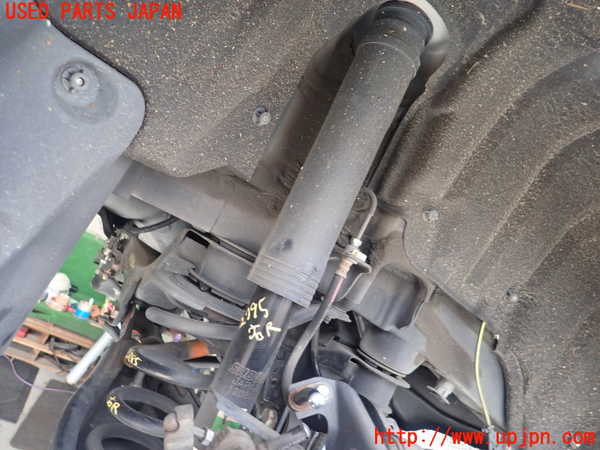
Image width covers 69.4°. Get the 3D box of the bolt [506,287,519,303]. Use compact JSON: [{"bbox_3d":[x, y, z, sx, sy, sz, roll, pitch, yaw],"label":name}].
[{"bbox_3d":[0.250,0.082,0.510,0.015,0.015,0.012,20,5,-21],"label":"bolt"}]

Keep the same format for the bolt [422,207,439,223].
[{"bbox_3d":[0.151,-0.012,0.500,0.017,0.017,0.012,20,4,-24],"label":"bolt"}]

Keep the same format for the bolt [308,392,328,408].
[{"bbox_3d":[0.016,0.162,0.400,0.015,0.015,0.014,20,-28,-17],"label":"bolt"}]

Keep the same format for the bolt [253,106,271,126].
[{"bbox_3d":[-0.041,-0.115,0.460,0.017,0.017,0.012,21,6,-27],"label":"bolt"}]

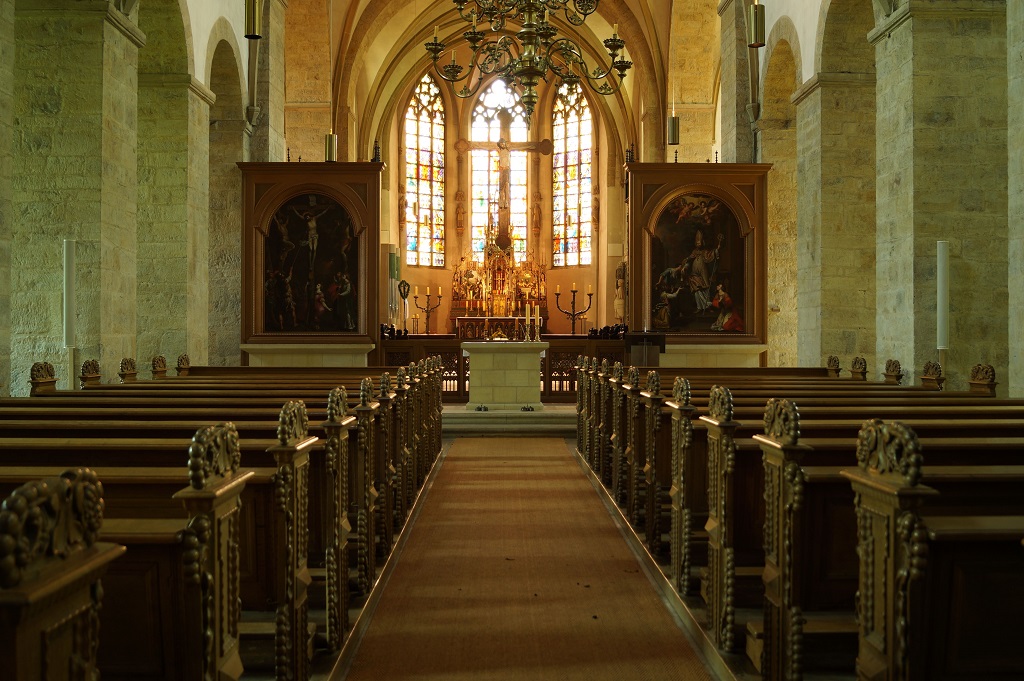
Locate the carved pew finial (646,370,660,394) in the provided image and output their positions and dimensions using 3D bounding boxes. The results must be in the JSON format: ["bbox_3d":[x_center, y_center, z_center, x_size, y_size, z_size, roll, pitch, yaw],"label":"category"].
[{"bbox_3d":[0.854,0.259,6.163,0.060,0.147,0.230,0,0,-1],"label":"carved pew finial"}]

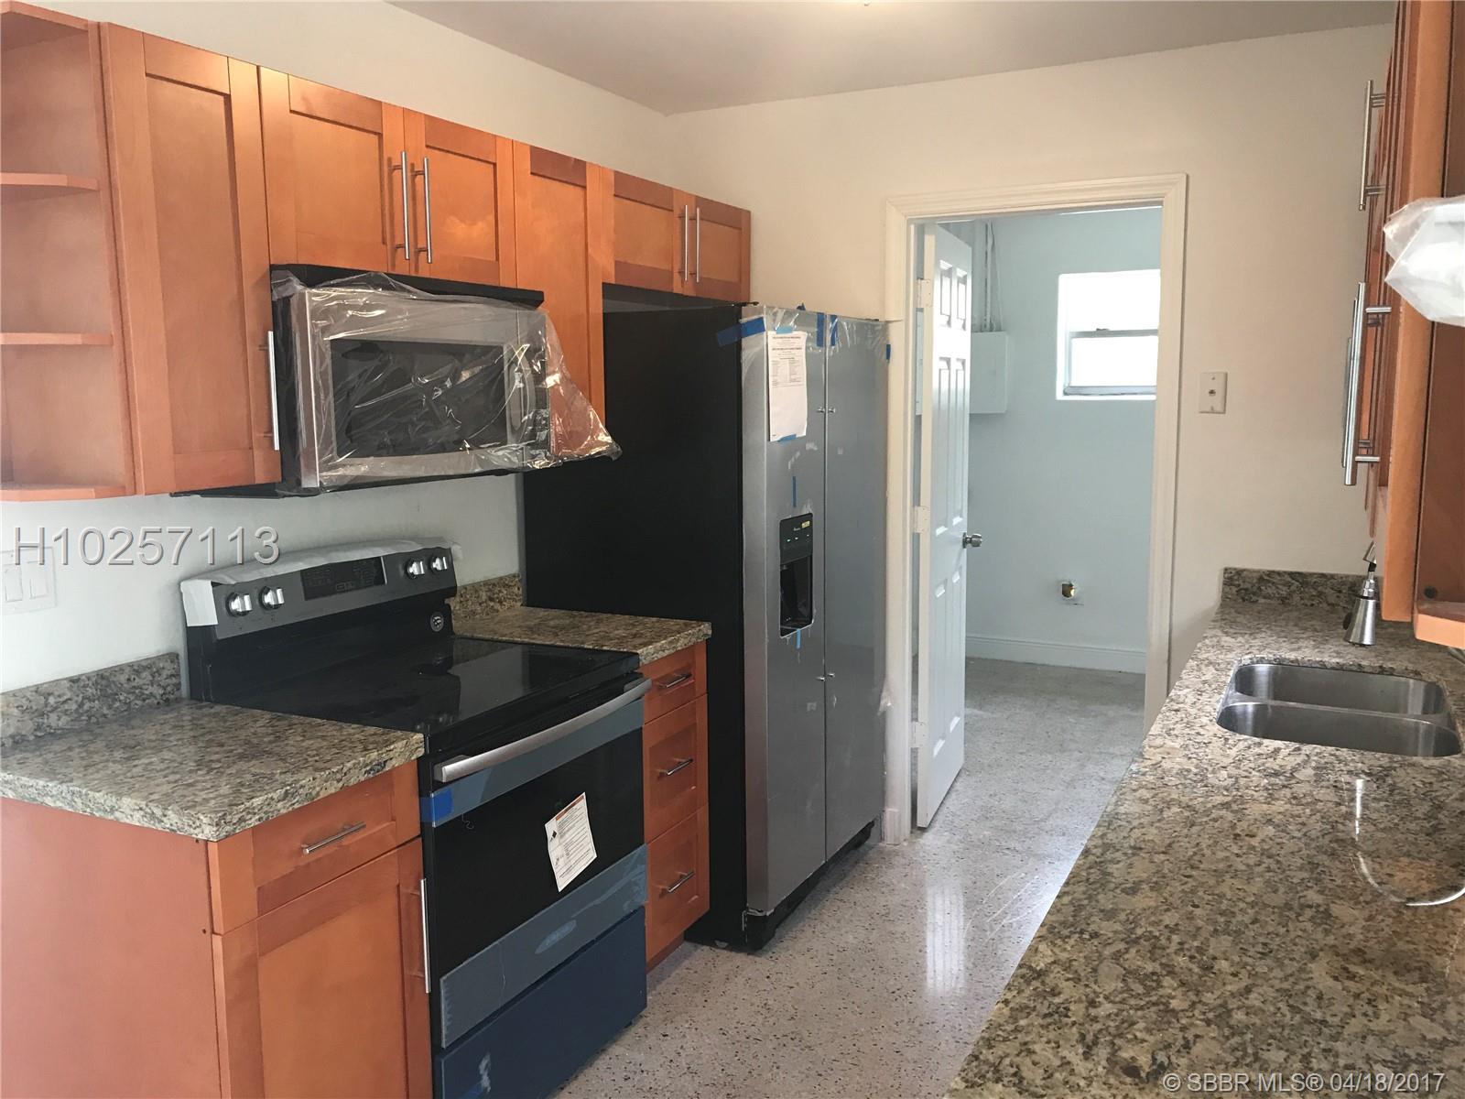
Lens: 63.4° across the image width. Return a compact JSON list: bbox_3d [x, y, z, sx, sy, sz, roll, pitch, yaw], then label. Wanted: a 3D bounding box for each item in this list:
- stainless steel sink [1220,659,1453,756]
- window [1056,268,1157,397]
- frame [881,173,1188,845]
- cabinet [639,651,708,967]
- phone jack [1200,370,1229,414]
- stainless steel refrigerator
[{"bbox_3d":[1.177,0.397,2.324,0.430,0.200,0.740,3,8,27],"label":"stainless steel sink"},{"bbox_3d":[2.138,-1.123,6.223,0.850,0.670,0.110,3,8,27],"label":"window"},{"bbox_3d":[0.916,-0.044,3.717,0.895,2.110,0.140,3,8,27],"label":"frame"},{"bbox_3d":[-0.424,0.661,3.161,0.640,0.875,0.375,3,8,27],"label":"cabinet"},{"bbox_3d":[1.365,-0.445,3.363,0.070,0.115,0.010,3,8,27],"label":"phone jack"},{"bbox_3d":[-0.046,0.158,3.640,0.775,1.745,0.910,3,8,27],"label":"stainless steel refrigerator"}]

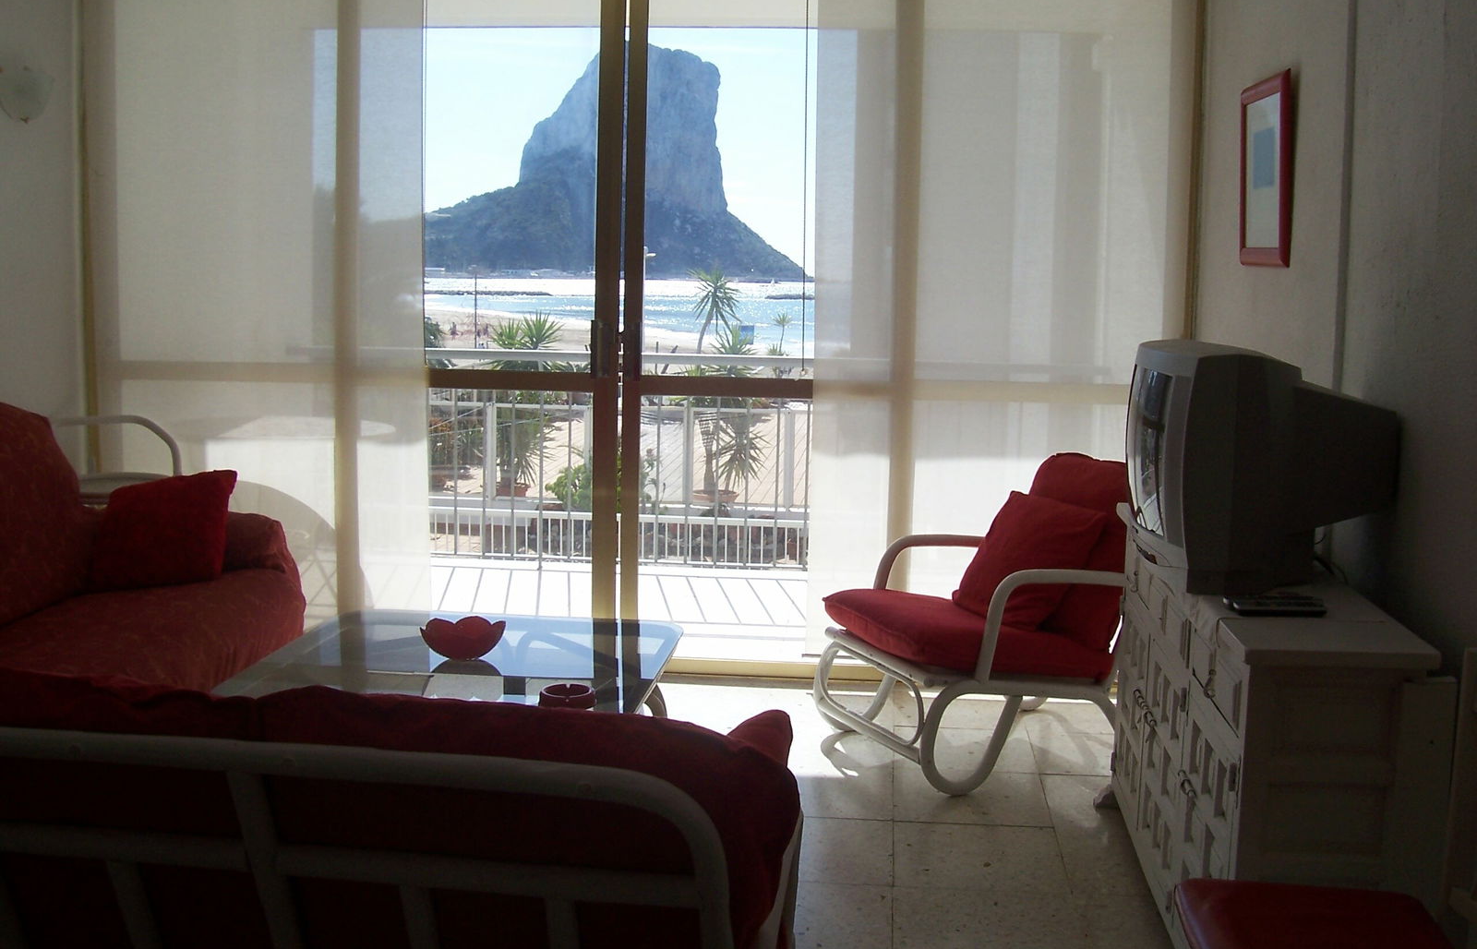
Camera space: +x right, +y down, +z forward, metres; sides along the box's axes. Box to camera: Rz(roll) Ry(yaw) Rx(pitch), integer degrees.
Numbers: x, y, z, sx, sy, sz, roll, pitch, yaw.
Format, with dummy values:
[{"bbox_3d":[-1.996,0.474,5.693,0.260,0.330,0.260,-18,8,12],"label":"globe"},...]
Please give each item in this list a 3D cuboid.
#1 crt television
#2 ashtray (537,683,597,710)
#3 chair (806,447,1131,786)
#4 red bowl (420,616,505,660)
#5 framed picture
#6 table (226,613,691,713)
[{"bbox_3d":[1.136,-0.031,3.059,0.445,0.490,0.550,2,8,4],"label":"crt television"},{"bbox_3d":[-0.364,0.469,2.960,0.118,0.032,0.118,2,8,6],"label":"ashtray"},{"bbox_3d":[0.764,0.386,4.077,0.920,0.870,0.640,-2,9,-22],"label":"chair"},{"bbox_3d":[-0.647,0.390,3.294,0.190,0.084,0.190,1,8,0],"label":"red bowl"},{"bbox_3d":[1.392,-0.801,3.706,0.030,0.505,0.490,2,8,6],"label":"framed picture"},{"bbox_3d":[-0.644,0.667,3.302,0.943,0.475,0.935,2,8,6],"label":"table"}]

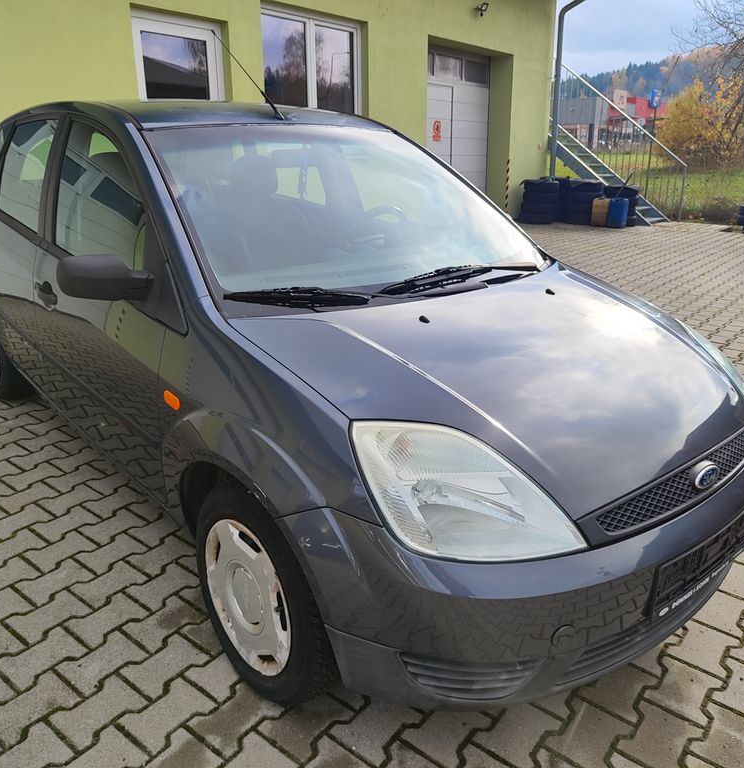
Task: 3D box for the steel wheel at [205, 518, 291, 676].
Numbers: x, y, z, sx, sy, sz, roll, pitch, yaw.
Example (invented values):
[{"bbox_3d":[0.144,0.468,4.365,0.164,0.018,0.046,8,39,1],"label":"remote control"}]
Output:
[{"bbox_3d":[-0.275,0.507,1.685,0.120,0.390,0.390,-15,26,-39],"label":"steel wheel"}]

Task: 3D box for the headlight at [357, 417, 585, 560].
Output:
[{"bbox_3d":[0.154,0.217,1.314,0.360,0.240,0.410,-15,26,-39],"label":"headlight"}]

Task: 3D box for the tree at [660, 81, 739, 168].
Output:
[{"bbox_3d":[13.237,-10.448,27.500,3.200,3.500,3.000,8,20,23],"label":"tree"}]

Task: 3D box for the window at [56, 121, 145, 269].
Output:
[{"bbox_3d":[-0.838,-0.598,2.142,0.050,0.420,0.800,2,15,-44],"label":"window"}]

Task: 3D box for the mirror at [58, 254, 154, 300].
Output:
[{"bbox_3d":[-0.703,-0.284,1.787,0.210,0.140,0.150,-15,26,-39],"label":"mirror"}]

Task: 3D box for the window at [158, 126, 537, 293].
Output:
[{"bbox_3d":[-0.072,-0.611,2.289,1.340,0.090,0.900,-15,57,-39],"label":"window"}]

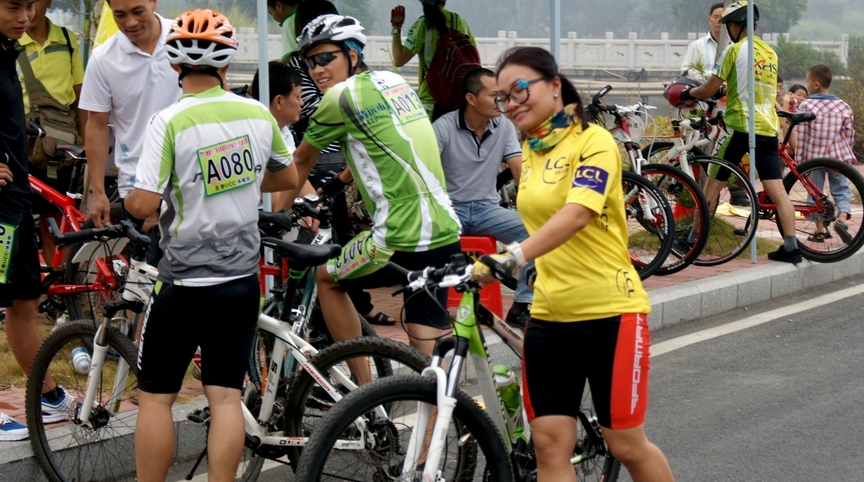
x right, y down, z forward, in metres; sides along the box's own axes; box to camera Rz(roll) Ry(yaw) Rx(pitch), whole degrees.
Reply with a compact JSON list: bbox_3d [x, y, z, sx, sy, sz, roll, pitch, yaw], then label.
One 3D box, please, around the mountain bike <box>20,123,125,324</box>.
[{"bbox_3d":[-1.879,-0.048,12.288,1.740,1.030,0.630,4,6,39],"label":"mountain bike"}]

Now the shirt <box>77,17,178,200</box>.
[{"bbox_3d":[-1.050,-0.504,9.396,0.530,0.690,0.320,0,5,0],"label":"shirt"}]

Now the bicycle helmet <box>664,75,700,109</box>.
[{"bbox_3d":[1.629,-0.969,16.257,0.270,0.200,0.210,1,5,18],"label":"bicycle helmet"}]

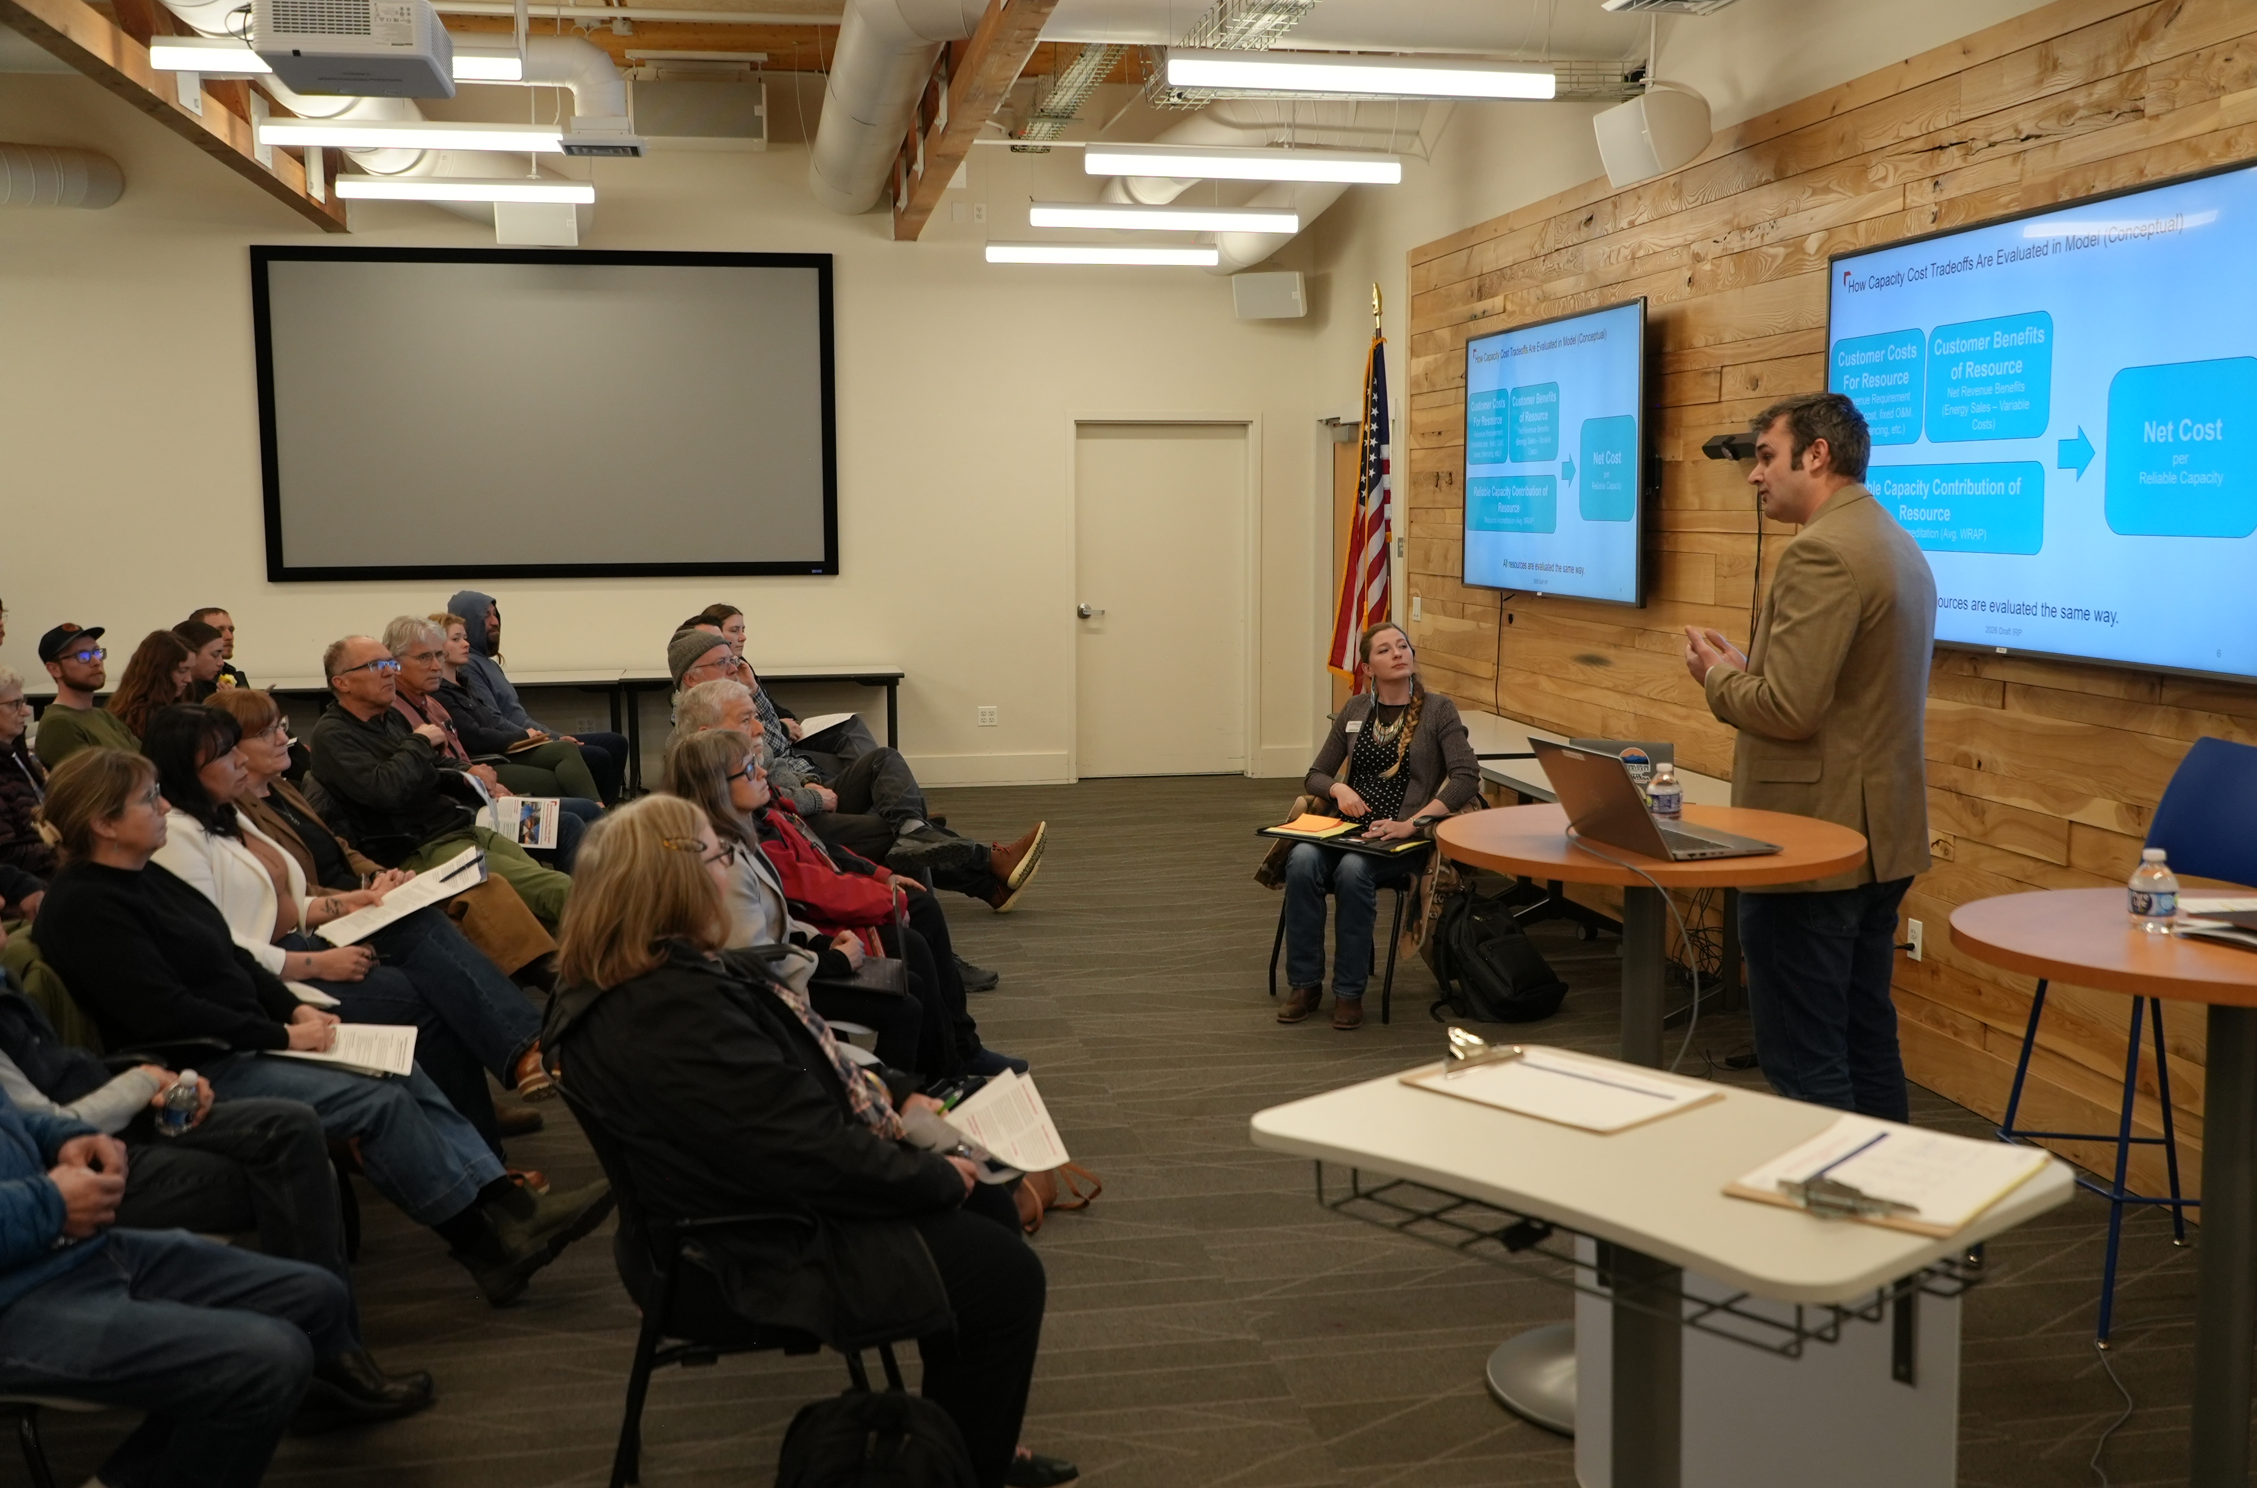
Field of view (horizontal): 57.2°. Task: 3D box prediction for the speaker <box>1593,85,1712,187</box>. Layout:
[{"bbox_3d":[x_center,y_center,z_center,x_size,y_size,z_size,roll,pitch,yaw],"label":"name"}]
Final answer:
[{"bbox_3d":[1.776,-2.040,6.919,0.240,0.260,0.390,-19,9,-8],"label":"speaker"}]

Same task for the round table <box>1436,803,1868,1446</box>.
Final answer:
[{"bbox_3d":[0.963,0.695,3.893,0.775,1.068,0.775,0,7,0],"label":"round table"}]

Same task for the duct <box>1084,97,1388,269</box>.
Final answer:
[{"bbox_3d":[0.520,-3.027,11.095,1.100,0.660,1.600,-1,7,-10],"label":"duct"}]

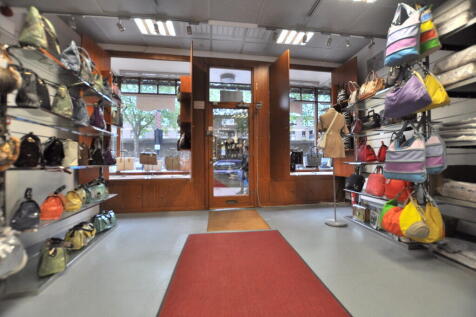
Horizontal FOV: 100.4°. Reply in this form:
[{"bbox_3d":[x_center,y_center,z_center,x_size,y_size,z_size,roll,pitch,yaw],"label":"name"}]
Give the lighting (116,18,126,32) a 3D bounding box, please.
[{"bbox_3d":[-1.385,-1.577,2.358,0.110,0.150,0.080,-1,-1,37],"label":"lighting"}]

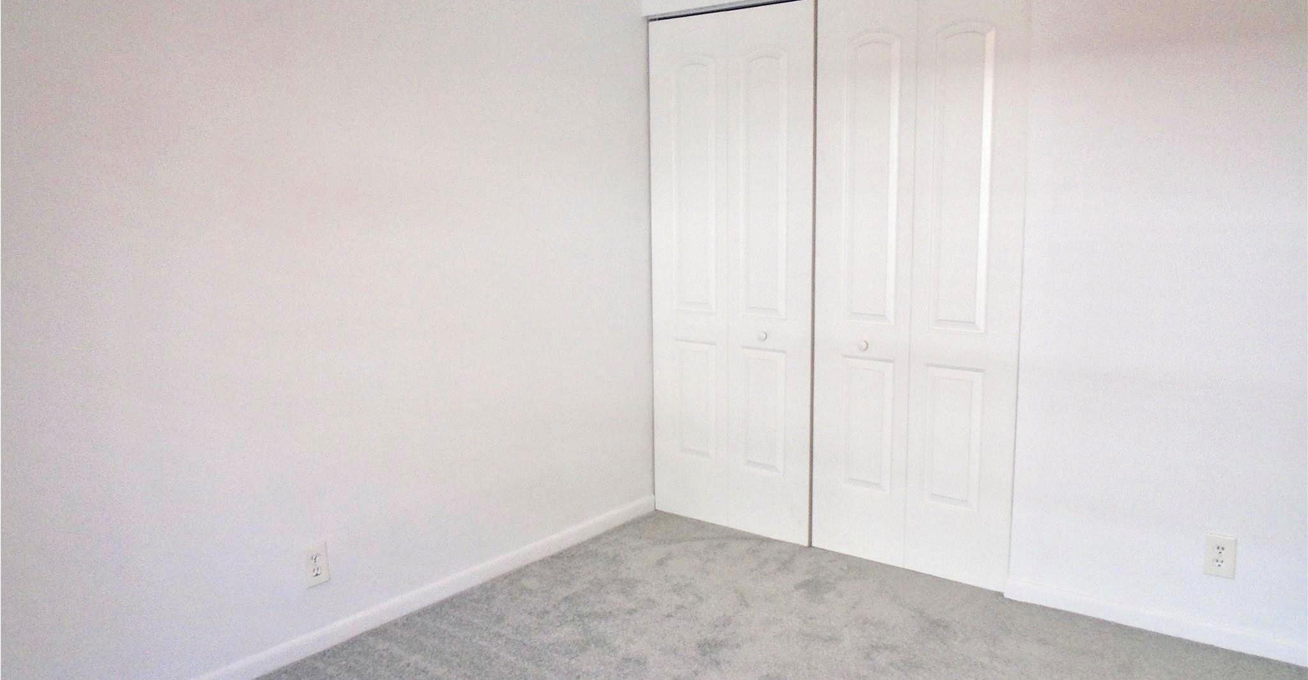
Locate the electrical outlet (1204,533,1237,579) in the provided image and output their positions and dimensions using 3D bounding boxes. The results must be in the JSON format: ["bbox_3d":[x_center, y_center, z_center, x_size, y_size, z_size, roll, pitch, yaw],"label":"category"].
[{"bbox_3d":[1.631,0.622,2.829,0.073,0.118,0.009,6,10,37],"label":"electrical outlet"}]

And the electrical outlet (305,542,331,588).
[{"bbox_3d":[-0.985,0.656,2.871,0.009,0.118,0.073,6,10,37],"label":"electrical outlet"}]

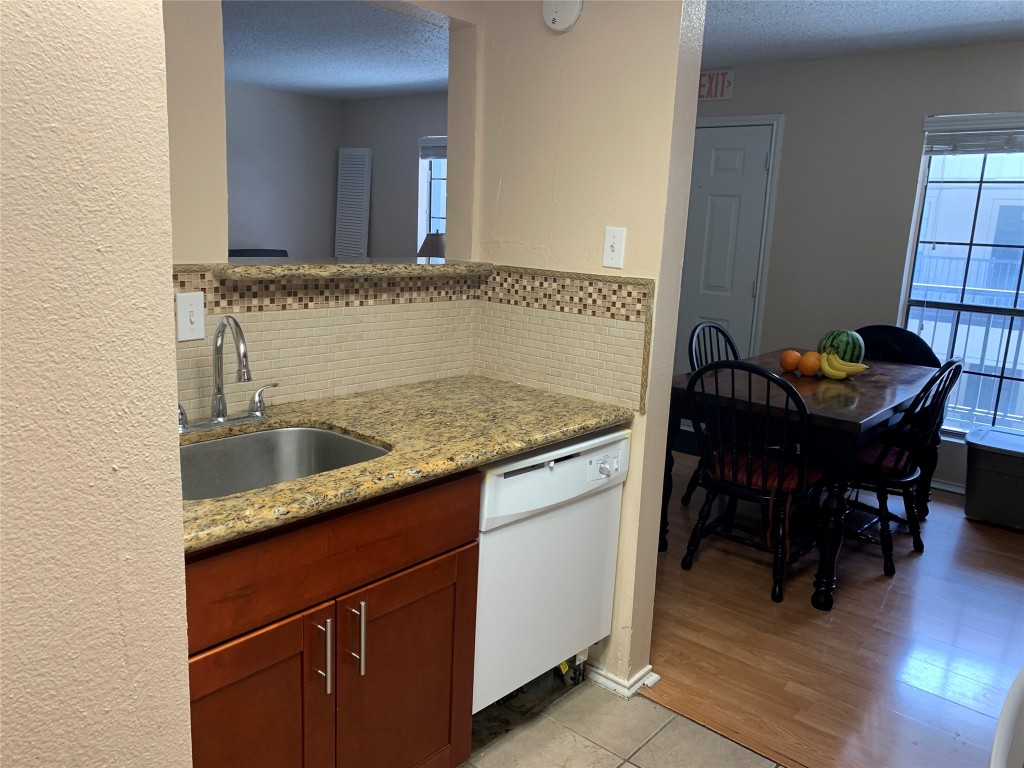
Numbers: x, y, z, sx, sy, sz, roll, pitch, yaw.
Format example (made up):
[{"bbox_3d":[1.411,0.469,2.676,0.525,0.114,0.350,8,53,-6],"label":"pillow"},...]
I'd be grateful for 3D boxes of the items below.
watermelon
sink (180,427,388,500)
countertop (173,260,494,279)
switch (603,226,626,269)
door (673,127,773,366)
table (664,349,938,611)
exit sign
[{"bbox_3d":[1.583,-0.156,3.704,0.225,0.222,0.245,12,15,38],"label":"watermelon"},{"bbox_3d":[-0.568,0.273,1.707,0.430,0.206,0.560,12,15,40],"label":"sink"},{"bbox_3d":[-0.487,-0.341,2.242,0.295,0.042,0.965,12,15,40],"label":"countertop"},{"bbox_3d":[0.290,-0.388,2.193,0.070,0.114,0.012,12,15,40],"label":"switch"},{"bbox_3d":[1.267,-0.692,5.349,0.915,2.060,0.045,12,15,40],"label":"door"},{"bbox_3d":[1.427,0.340,3.707,0.900,0.760,1.585,12,15,40],"label":"table"},{"bbox_3d":[1.308,-1.956,5.048,0.305,0.188,0.025,12,15,40],"label":"exit sign"}]

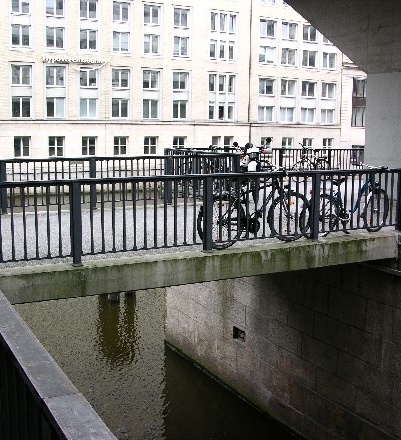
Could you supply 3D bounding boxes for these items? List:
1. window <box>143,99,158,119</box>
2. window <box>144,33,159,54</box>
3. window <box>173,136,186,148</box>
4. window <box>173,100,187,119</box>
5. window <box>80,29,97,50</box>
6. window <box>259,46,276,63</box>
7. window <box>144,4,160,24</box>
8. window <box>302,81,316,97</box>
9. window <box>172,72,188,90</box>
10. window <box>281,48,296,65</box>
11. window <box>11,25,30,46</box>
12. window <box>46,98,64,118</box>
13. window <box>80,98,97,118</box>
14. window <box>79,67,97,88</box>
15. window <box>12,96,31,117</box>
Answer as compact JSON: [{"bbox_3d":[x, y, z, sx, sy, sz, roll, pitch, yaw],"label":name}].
[{"bbox_3d":[-4.652,-10.374,55.211,1.450,1.800,0.200,-4,10,-24],"label":"window"},{"bbox_3d":[-4.702,-16.944,57.467,1.760,2.010,0.250,-4,9,-26],"label":"window"},{"bbox_3d":[-2.082,-7.565,60.257,1.530,1.860,0.250,-4,9,-26],"label":"window"},{"bbox_3d":[-2.106,-11.490,61.703,1.800,1.980,0.200,-4,10,-28],"label":"window"},{"bbox_3d":[-10.274,-16.540,54.650,1.760,2.010,0.250,-4,9,-26],"label":"window"},{"bbox_3d":[6.593,-16.449,59.086,1.920,1.650,0.200,-4,10,-27],"label":"window"},{"bbox_3d":[-4.357,-18.185,52.570,1.540,1.760,0.200,-4,10,-28],"label":"window"},{"bbox_3d":[12.224,-14.627,66.616,2.030,1.860,0.250,-4,9,-26],"label":"window"},{"bbox_3d":[-2.091,-14.300,61.269,1.800,1.860,0.200,-4,10,-28],"label":"window"},{"bbox_3d":[8.911,-16.566,60.287,1.880,1.710,0.200,-4,10,-27],"label":"window"},{"bbox_3d":[-15.709,-16.082,51.927,1.760,2.010,0.250,-4,9,-26],"label":"window"},{"bbox_3d":[-12.115,-9.359,49.545,1.610,1.780,0.200,-4,10,-28],"label":"window"},{"bbox_3d":[-9.967,-9.923,52.808,1.600,1.780,0.200,-4,10,-24],"label":"window"},{"bbox_3d":[-9.891,-12.585,52.405,1.600,1.850,0.200,-4,10,-24],"label":"window"},{"bbox_3d":[-16.302,-10.261,54.102,1.800,1.970,0.200,-4,10,-28],"label":"window"}]

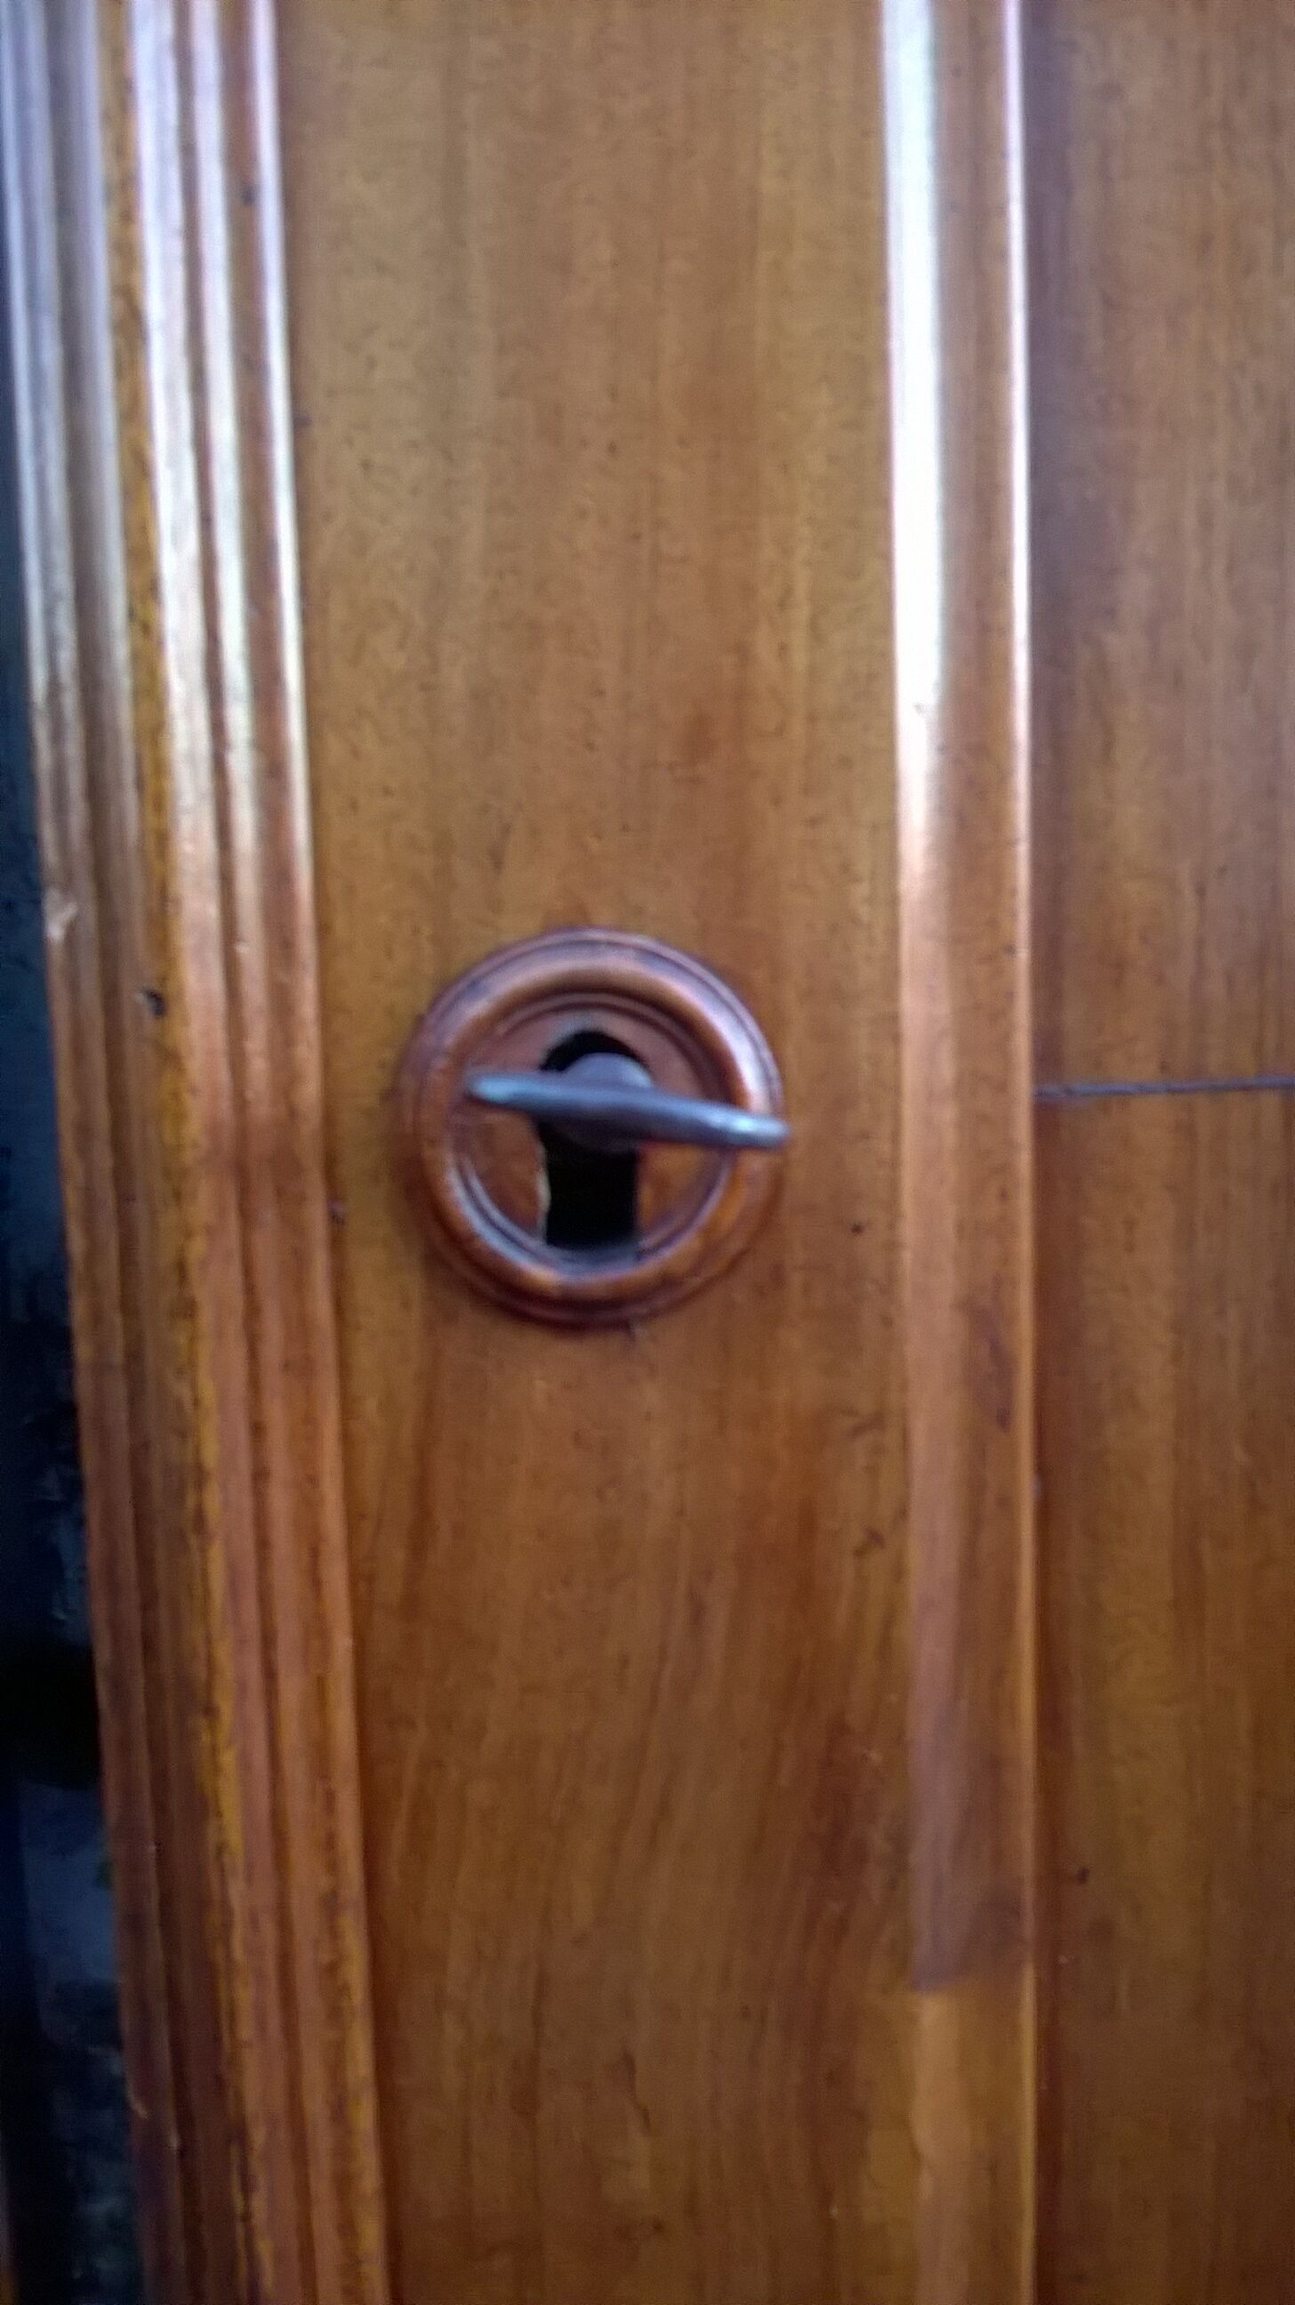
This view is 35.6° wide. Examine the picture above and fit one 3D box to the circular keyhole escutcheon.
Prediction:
[{"bbox_3d":[-0.006,-0.002,0.224,0.044,0.044,0.008,-3,7,-7],"label":"circular keyhole escutcheon"}]

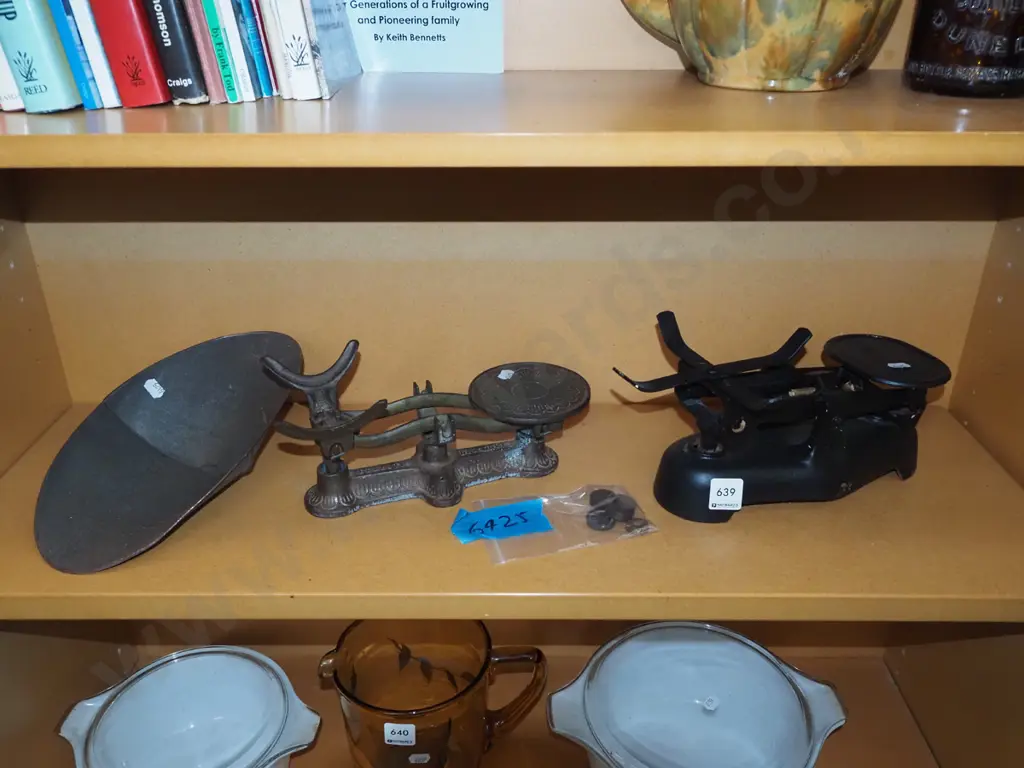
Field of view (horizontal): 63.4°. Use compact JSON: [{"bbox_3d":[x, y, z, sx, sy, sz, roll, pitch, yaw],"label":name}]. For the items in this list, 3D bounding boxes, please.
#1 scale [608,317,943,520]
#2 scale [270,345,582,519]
[{"bbox_3d":[0.224,0.021,0.691,0.318,0.133,0.176,-9,28,-18],"label":"scale"},{"bbox_3d":[-0.059,0.026,0.690,0.267,0.126,0.114,-9,28,-17],"label":"scale"}]

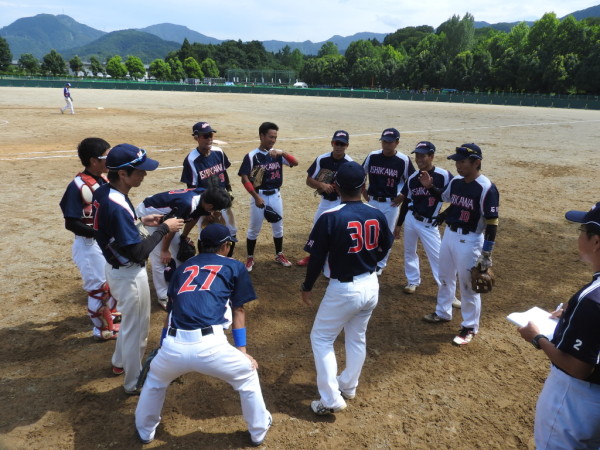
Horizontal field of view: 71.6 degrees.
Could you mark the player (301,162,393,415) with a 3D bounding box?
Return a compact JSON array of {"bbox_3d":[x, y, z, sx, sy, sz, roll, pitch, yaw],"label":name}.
[{"bbox_3d":[0.305,0.454,2.814,0.600,1.760,0.440,-6,20,-23],"label":"player"}]

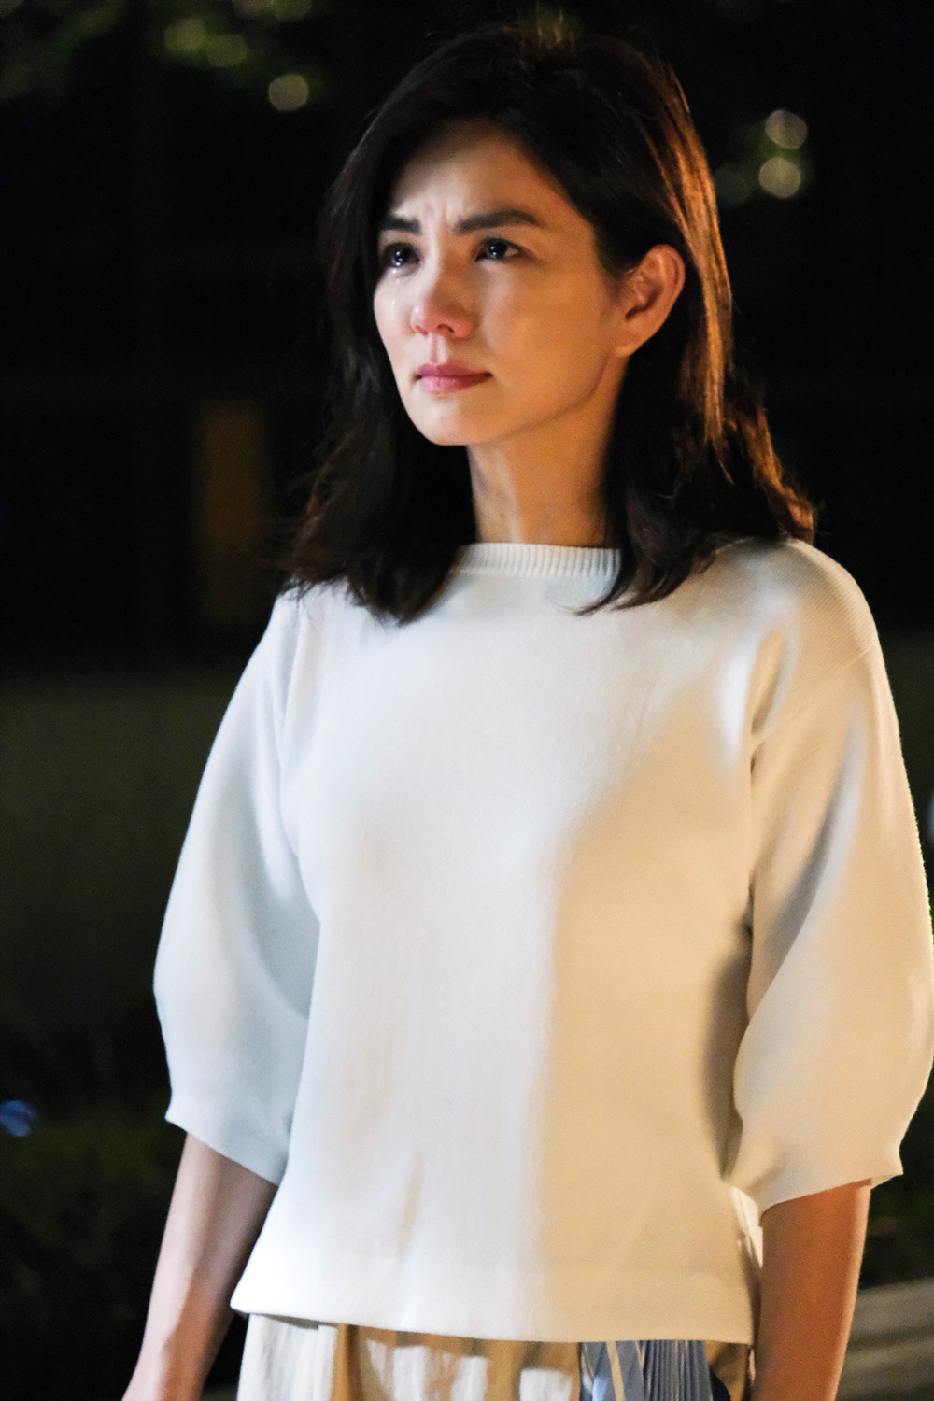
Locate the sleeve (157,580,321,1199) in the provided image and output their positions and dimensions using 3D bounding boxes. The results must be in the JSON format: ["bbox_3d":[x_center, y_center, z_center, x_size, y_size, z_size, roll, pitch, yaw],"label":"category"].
[{"bbox_3d":[-0.123,0.106,4.950,0.110,0.325,0.130,6,2,27],"label":"sleeve"}]

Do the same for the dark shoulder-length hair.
[{"bbox_3d":[0.047,-0.213,4.870,0.260,0.335,0.245,1,2,32],"label":"dark shoulder-length hair"}]

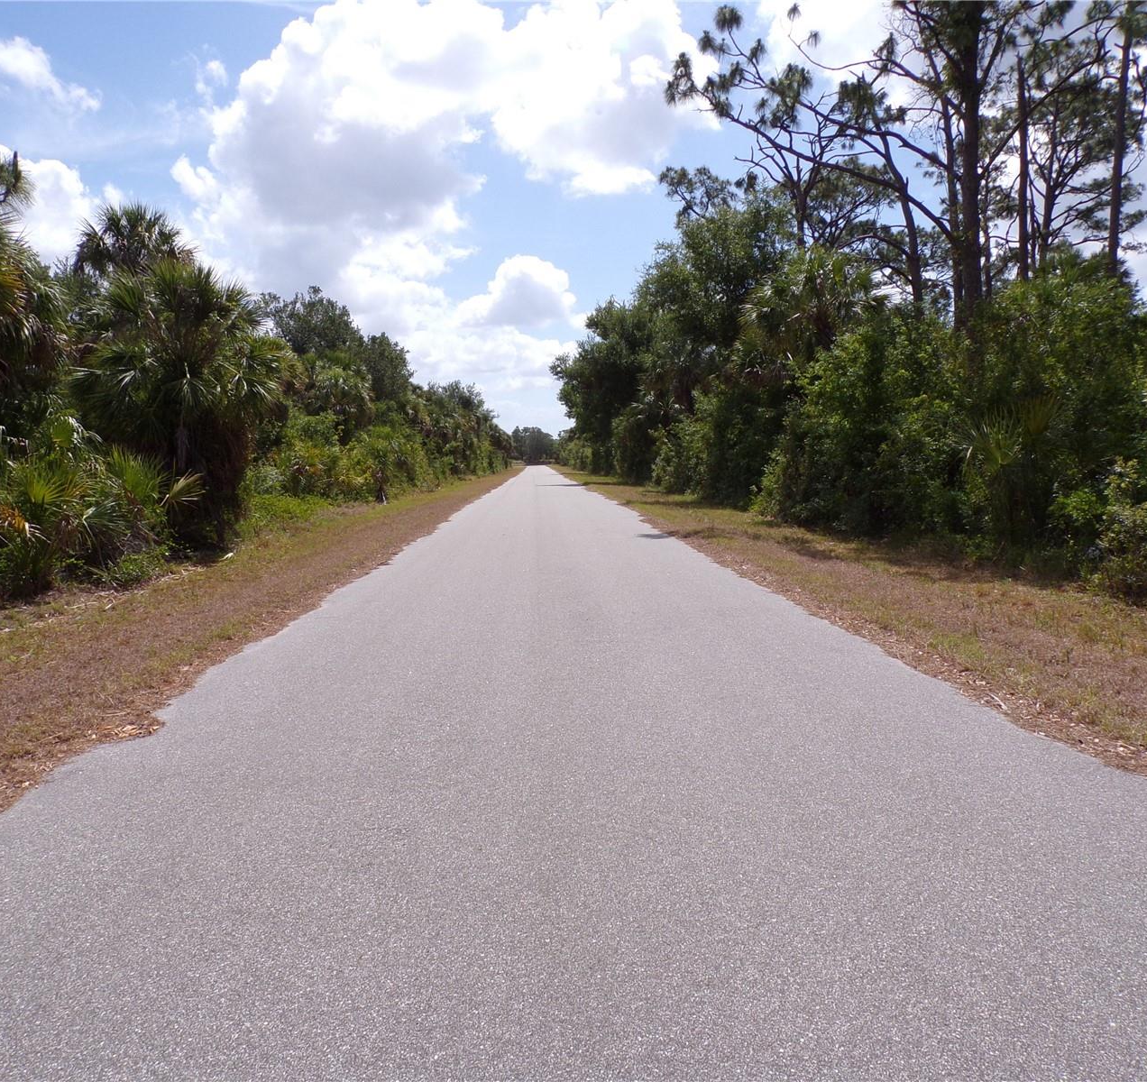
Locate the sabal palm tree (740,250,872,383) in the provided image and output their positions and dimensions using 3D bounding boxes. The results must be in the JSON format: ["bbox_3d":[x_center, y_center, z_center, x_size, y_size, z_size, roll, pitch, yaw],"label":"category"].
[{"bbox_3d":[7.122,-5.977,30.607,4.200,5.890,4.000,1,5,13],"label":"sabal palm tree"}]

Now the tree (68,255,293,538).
[{"bbox_3d":[-7.190,-2.478,18.257,3.900,5.240,3.700,-2,5,-21],"label":"tree"}]

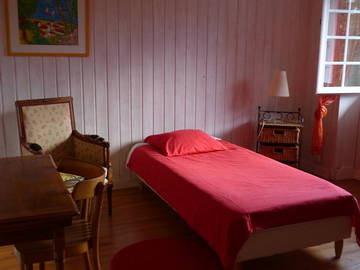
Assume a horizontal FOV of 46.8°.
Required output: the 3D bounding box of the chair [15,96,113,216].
[{"bbox_3d":[-1.004,0.206,3.498,0.610,0.960,0.650,-8,14,-39],"label":"chair"}]

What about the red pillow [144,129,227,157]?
[{"bbox_3d":[0.060,0.065,4.029,0.663,0.148,0.514,-4,12,-25],"label":"red pillow"}]

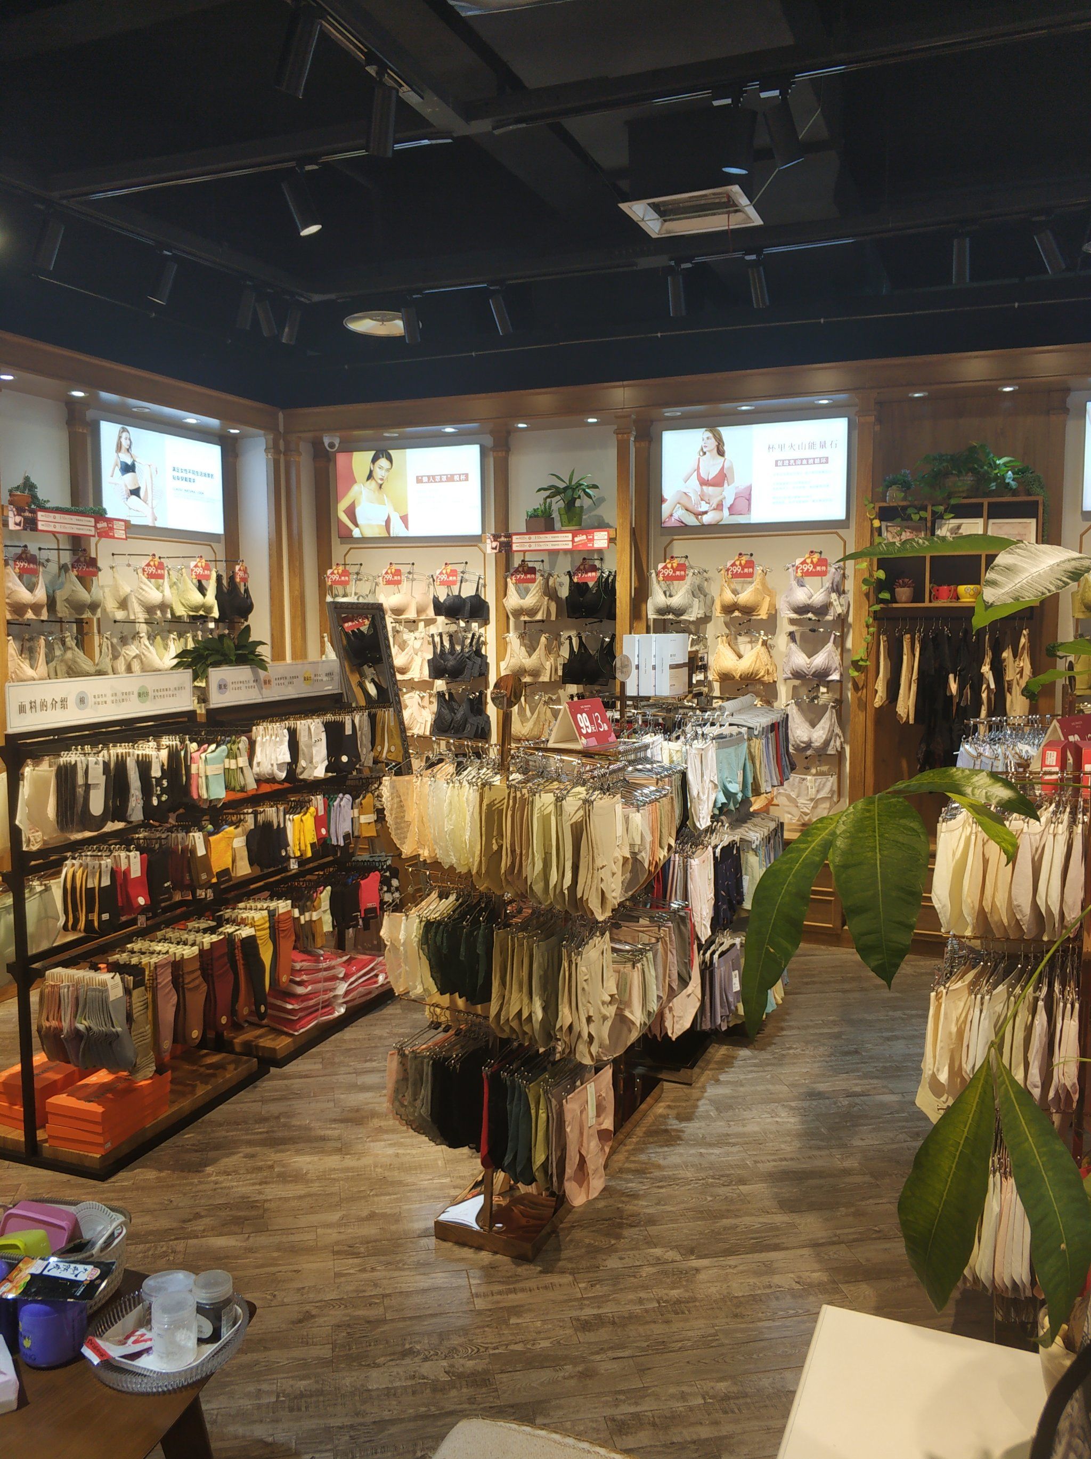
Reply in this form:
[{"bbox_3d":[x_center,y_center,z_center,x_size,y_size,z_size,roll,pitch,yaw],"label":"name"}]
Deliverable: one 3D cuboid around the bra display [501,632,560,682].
[{"bbox_3d":[-0.080,-0.398,6.216,0.275,0.262,0.180,2,6,22],"label":"bra display"}]

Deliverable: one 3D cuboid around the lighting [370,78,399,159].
[{"bbox_3d":[-0.459,-1.707,3.197,0.073,0.180,0.073,-2,34,-18],"label":"lighting"}]

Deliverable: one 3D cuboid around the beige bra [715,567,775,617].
[{"bbox_3d":[1.002,-0.692,5.724,0.265,0.250,0.140,2,6,22],"label":"beige bra"}]

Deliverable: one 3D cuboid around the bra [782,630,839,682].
[{"bbox_3d":[1.299,-0.356,5.555,0.270,0.255,0.150,2,7,21],"label":"bra"}]

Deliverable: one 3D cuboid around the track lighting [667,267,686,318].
[{"bbox_3d":[0.585,-1.957,5.090,0.078,0.210,0.105,3,7,32],"label":"track lighting"}]

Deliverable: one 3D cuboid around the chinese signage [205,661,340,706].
[{"bbox_3d":[-1.013,-0.182,4.330,0.025,0.137,0.811,2,6,22],"label":"chinese signage"}]

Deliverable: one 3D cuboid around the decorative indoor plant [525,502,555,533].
[{"bbox_3d":[-0.030,-1.150,6.183,0.125,0.165,0.120,2,6,22],"label":"decorative indoor plant"}]

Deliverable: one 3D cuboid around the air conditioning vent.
[{"bbox_3d":[0.561,-1.985,4.309,0.448,0.060,0.448,2,7,21],"label":"air conditioning vent"}]

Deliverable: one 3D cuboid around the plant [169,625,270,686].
[{"bbox_3d":[-1.240,-0.258,4.324,0.340,0.280,0.360,2,7,21],"label":"plant"}]

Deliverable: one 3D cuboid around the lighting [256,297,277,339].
[{"bbox_3d":[-1.316,-1.932,5.351,0.073,0.180,0.073,2,32,20],"label":"lighting"}]

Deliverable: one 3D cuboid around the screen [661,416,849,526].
[{"bbox_3d":[1.058,-1.309,5.832,0.950,0.500,0.070,2,6,22],"label":"screen"}]

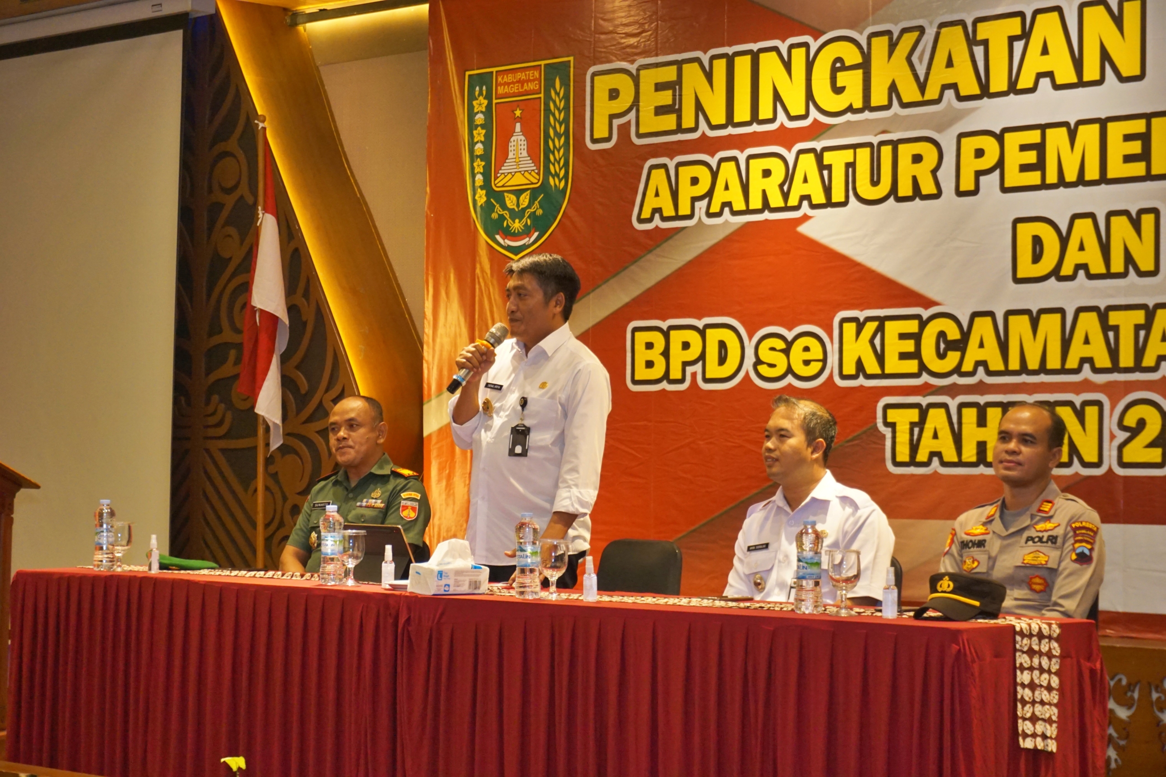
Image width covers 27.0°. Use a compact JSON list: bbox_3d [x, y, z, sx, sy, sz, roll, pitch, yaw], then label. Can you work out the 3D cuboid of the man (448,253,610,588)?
[{"bbox_3d":[-0.185,0.466,7.382,0.430,1.761,0.540,3,-3,-43],"label":"man"}]

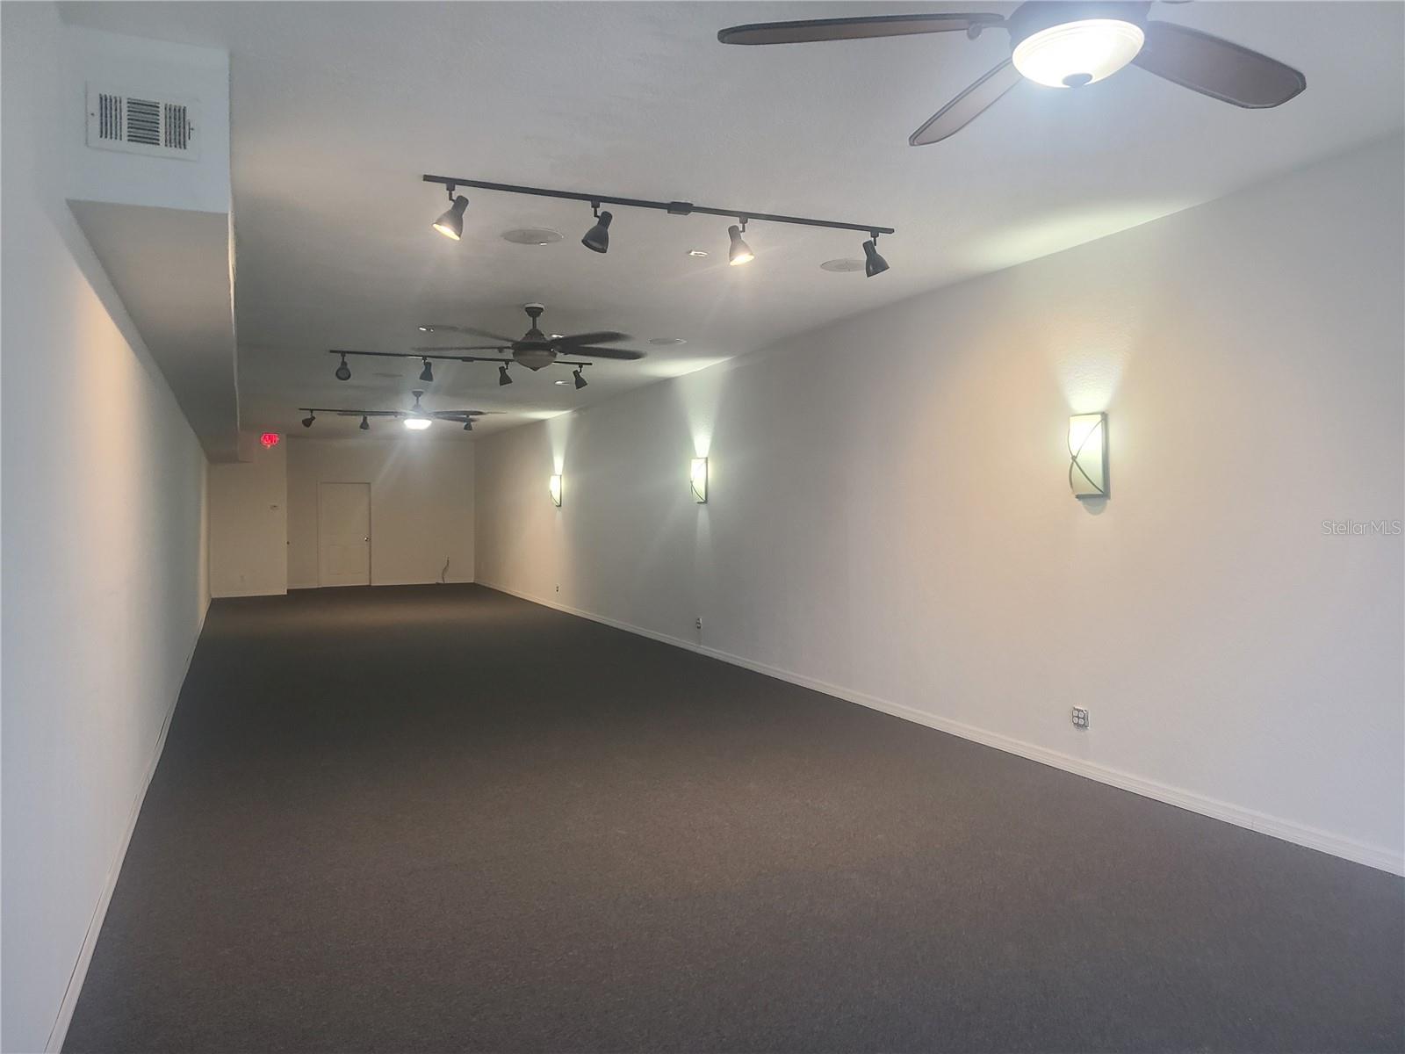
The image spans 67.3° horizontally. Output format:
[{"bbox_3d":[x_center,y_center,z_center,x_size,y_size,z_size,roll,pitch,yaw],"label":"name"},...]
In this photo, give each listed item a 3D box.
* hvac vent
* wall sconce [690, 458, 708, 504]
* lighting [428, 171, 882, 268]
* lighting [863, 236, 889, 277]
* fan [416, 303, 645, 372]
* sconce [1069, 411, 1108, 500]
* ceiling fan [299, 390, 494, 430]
[{"bbox_3d":[-1.724,-1.248,3.250,0.300,0.195,0.025,-1,1,-24],"label":"hvac vent"},{"bbox_3d":[-0.043,-0.463,10.767,0.125,0.465,0.190,-1,1,-24],"label":"wall sconce"},{"bbox_3d":[-0.102,-1.420,5.096,2.430,0.265,0.160,-1,1,-24],"label":"lighting"},{"bbox_3d":[0.917,-1.427,5.567,0.130,0.220,0.125,-1,1,-24],"label":"lighting"},{"bbox_3d":[-1.180,-1.336,7.510,1.680,0.470,1.680,-1,1,-24],"label":"fan"},{"bbox_3d":[2.116,-0.385,5.805,0.125,0.465,0.190,-1,1,-24],"label":"sconce"},{"bbox_3d":[-3.416,-1.398,12.677,1.680,0.460,1.680,-1,1,-24],"label":"ceiling fan"}]

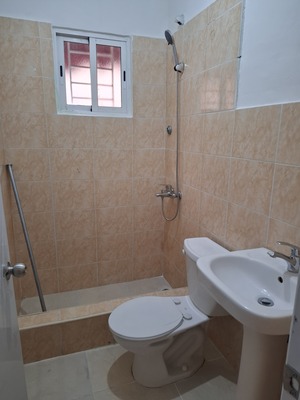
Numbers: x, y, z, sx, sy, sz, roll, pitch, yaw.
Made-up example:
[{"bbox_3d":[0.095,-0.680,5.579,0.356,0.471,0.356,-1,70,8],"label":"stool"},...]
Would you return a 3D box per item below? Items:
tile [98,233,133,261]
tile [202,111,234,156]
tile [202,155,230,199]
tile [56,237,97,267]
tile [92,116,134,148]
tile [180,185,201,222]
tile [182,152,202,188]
[{"bbox_3d":[-0.310,0.425,2.372,0.329,0.248,0.010,-4,14,-19],"label":"tile"},{"bbox_3d":[0.398,-0.387,1.563,0.010,0.248,0.319,-4,14,-19],"label":"tile"},{"bbox_3d":[0.397,-0.151,1.645,0.010,0.250,0.327,-4,15,-19],"label":"tile"},{"bbox_3d":[-0.620,0.447,2.264,0.329,0.248,0.010,-4,14,-19],"label":"tile"},{"bbox_3d":[-0.295,-0.544,2.155,0.330,0.250,0.012,-4,14,-19],"label":"tile"},{"bbox_3d":[0.285,0.016,2.004,0.010,0.250,0.327,-4,15,-19],"label":"tile"},{"bbox_3d":[0.288,-0.227,1.944,0.010,0.250,0.327,-4,15,-19],"label":"tile"}]

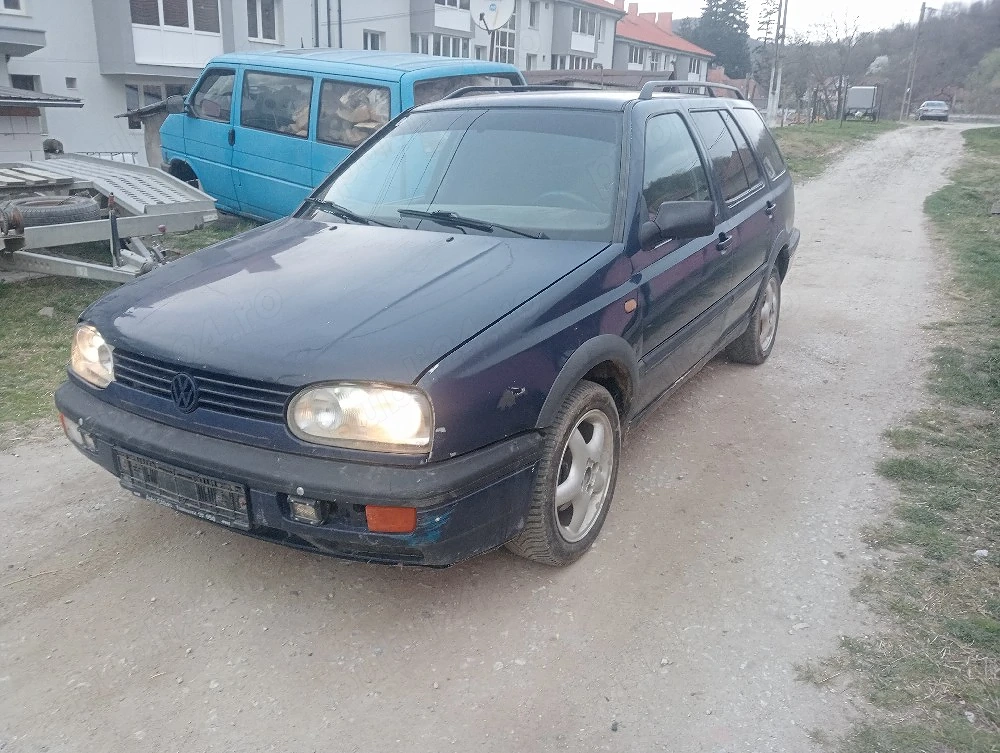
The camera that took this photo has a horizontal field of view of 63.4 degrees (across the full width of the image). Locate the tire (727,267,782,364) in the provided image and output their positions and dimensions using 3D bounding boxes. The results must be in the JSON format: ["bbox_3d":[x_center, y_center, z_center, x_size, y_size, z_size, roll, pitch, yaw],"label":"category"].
[{"bbox_3d":[1.438,-0.368,4.627,0.200,0.580,0.580,10,21,29],"label":"tire"}]

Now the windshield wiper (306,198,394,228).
[{"bbox_3d":[-0.600,-0.672,3.306,0.550,0.060,0.070,20,25,28],"label":"windshield wiper"}]

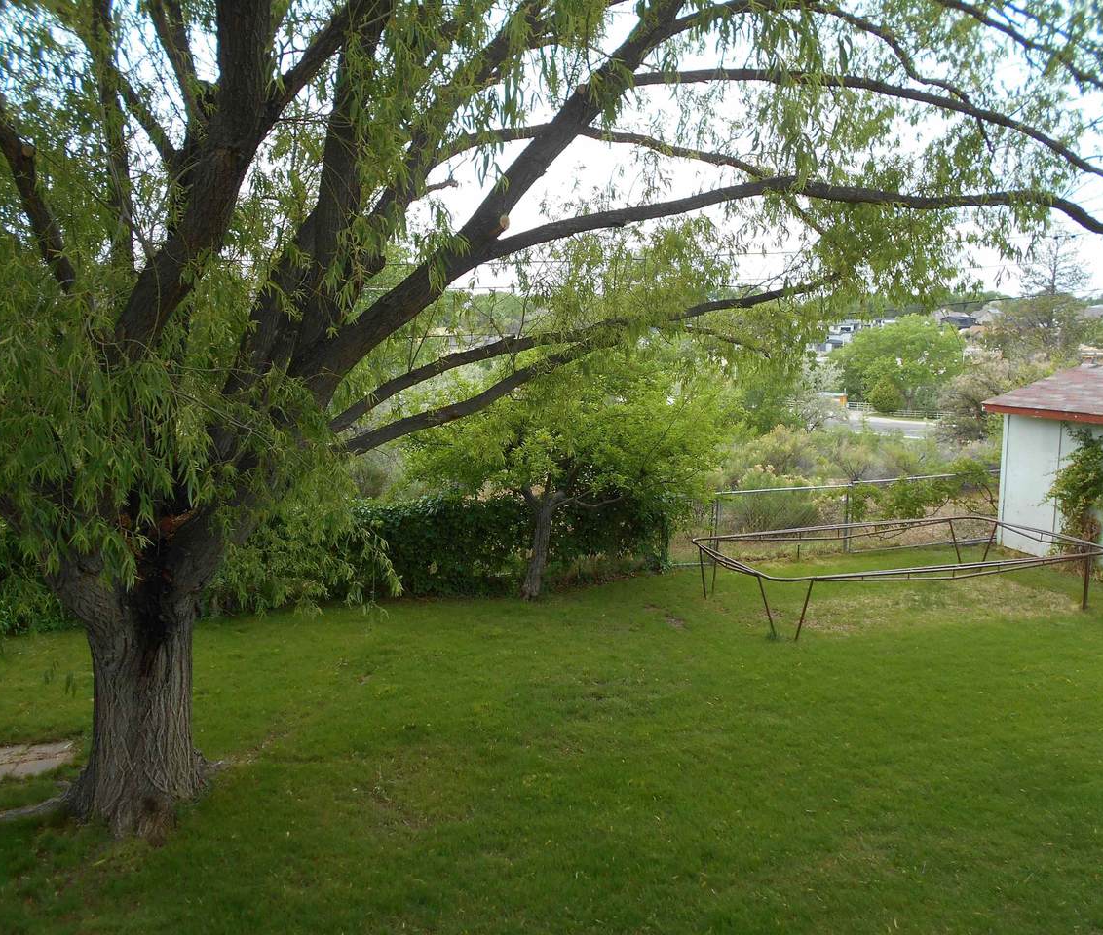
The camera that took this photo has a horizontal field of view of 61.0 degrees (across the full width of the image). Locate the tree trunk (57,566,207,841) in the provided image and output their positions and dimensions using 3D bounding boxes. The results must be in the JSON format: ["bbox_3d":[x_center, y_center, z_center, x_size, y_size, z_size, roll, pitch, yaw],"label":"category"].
[{"bbox_3d":[-3.749,1.995,8.333,1.200,2.100,1.050,-5,9,-24],"label":"tree trunk"}]

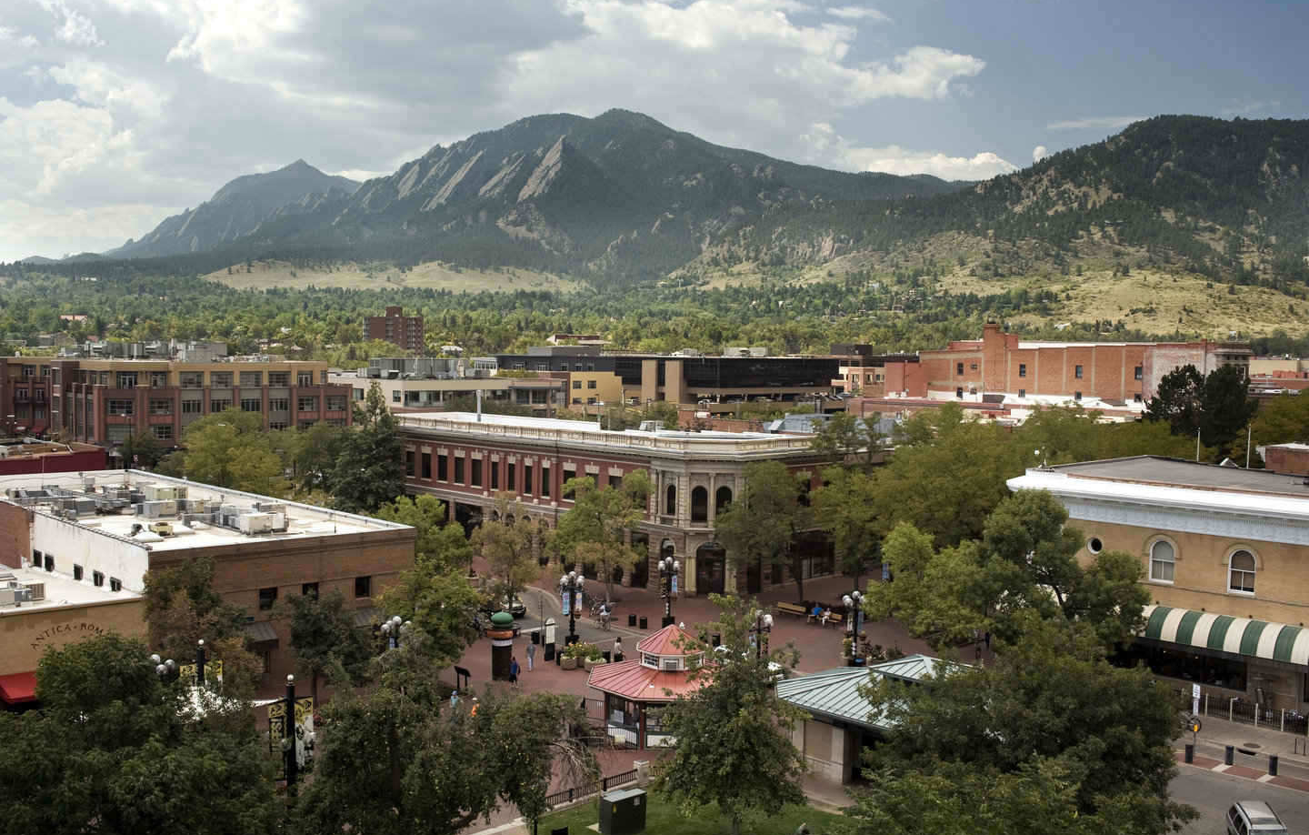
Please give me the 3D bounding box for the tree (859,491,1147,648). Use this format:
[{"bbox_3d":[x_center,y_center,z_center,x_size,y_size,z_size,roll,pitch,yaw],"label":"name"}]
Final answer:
[{"bbox_3d":[20.442,9.887,73.580,14.800,11.370,11.500,2,3,16],"label":"tree"}]

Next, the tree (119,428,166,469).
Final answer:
[{"bbox_3d":[-71.466,5.871,177.574,6.200,8.760,6.000,0,3,-22],"label":"tree"}]

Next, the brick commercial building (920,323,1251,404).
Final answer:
[{"bbox_3d":[55.392,-1.553,168.855,9.800,21.000,42.400,-2,4,-42],"label":"brick commercial building"}]

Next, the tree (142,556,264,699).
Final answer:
[{"bbox_3d":[-22.983,11.196,64.665,6.000,8.470,5.600,0,3,-20],"label":"tree"}]

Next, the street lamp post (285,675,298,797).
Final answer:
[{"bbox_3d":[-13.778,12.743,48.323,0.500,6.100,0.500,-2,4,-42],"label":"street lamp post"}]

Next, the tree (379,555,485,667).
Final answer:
[{"bbox_3d":[-12.135,11.077,69.021,5.900,7.280,5.900,0,3,0],"label":"tree"}]

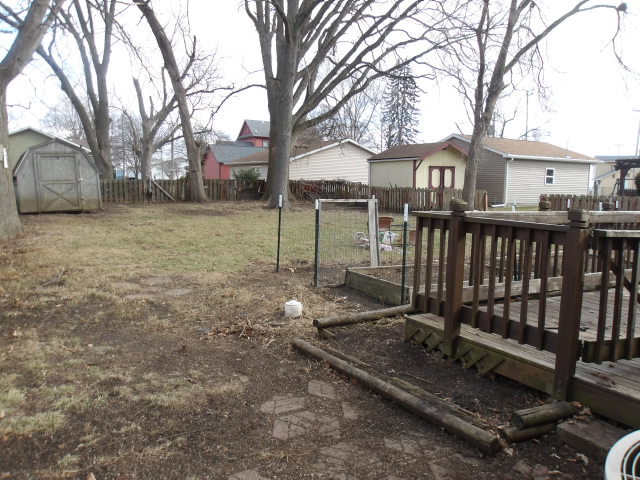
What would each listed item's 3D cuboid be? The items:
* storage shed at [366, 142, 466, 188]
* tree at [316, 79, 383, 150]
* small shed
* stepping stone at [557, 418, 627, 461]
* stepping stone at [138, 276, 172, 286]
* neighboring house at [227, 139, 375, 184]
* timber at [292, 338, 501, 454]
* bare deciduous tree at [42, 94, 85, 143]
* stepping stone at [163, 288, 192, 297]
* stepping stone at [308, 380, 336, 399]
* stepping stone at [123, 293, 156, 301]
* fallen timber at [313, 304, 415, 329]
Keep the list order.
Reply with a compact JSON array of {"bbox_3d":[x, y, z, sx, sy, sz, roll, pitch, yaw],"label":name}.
[{"bbox_3d":[5.638,-3.660,28.601,3.600,3.341,5.820,-1,8,-21],"label":"storage shed"},{"bbox_3d":[2.759,-10.140,48.682,6.540,10.480,6.540,1,7,0],"label":"tree"},{"bbox_3d":[-9.633,-2.411,18.277,2.650,2.530,2.900,-3,9,-30],"label":"small shed"},{"bbox_3d":[1.785,1.262,3.127,0.370,0.100,0.410,-3,8,-32],"label":"stepping stone"},{"bbox_3d":[-2.493,0.634,7.564,0.470,0.050,0.500,-1,7,-18],"label":"stepping stone"},{"bbox_3d":[-0.487,-5.436,38.686,10.960,4.253,8.165,-4,9,-37],"label":"neighboring house"},{"bbox_3d":[0.405,1.133,3.948,0.115,0.090,2.218,-4,9,-35],"label":"timber"},{"bbox_3d":[-24.439,-9.607,48.562,4.620,8.650,4.620,1,7,0],"label":"bare deciduous tree"},{"bbox_3d":[-1.771,0.667,6.205,0.330,0.050,0.320,1,7,0],"label":"stepping stone"},{"bbox_3d":[0.017,1.054,3.464,0.180,0.050,0.185,3,8,14],"label":"stepping stone"},{"bbox_3d":[-2.157,0.693,5.968,0.350,0.050,0.300,1,7,0],"label":"stepping stone"},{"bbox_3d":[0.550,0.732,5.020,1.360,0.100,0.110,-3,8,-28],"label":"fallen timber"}]

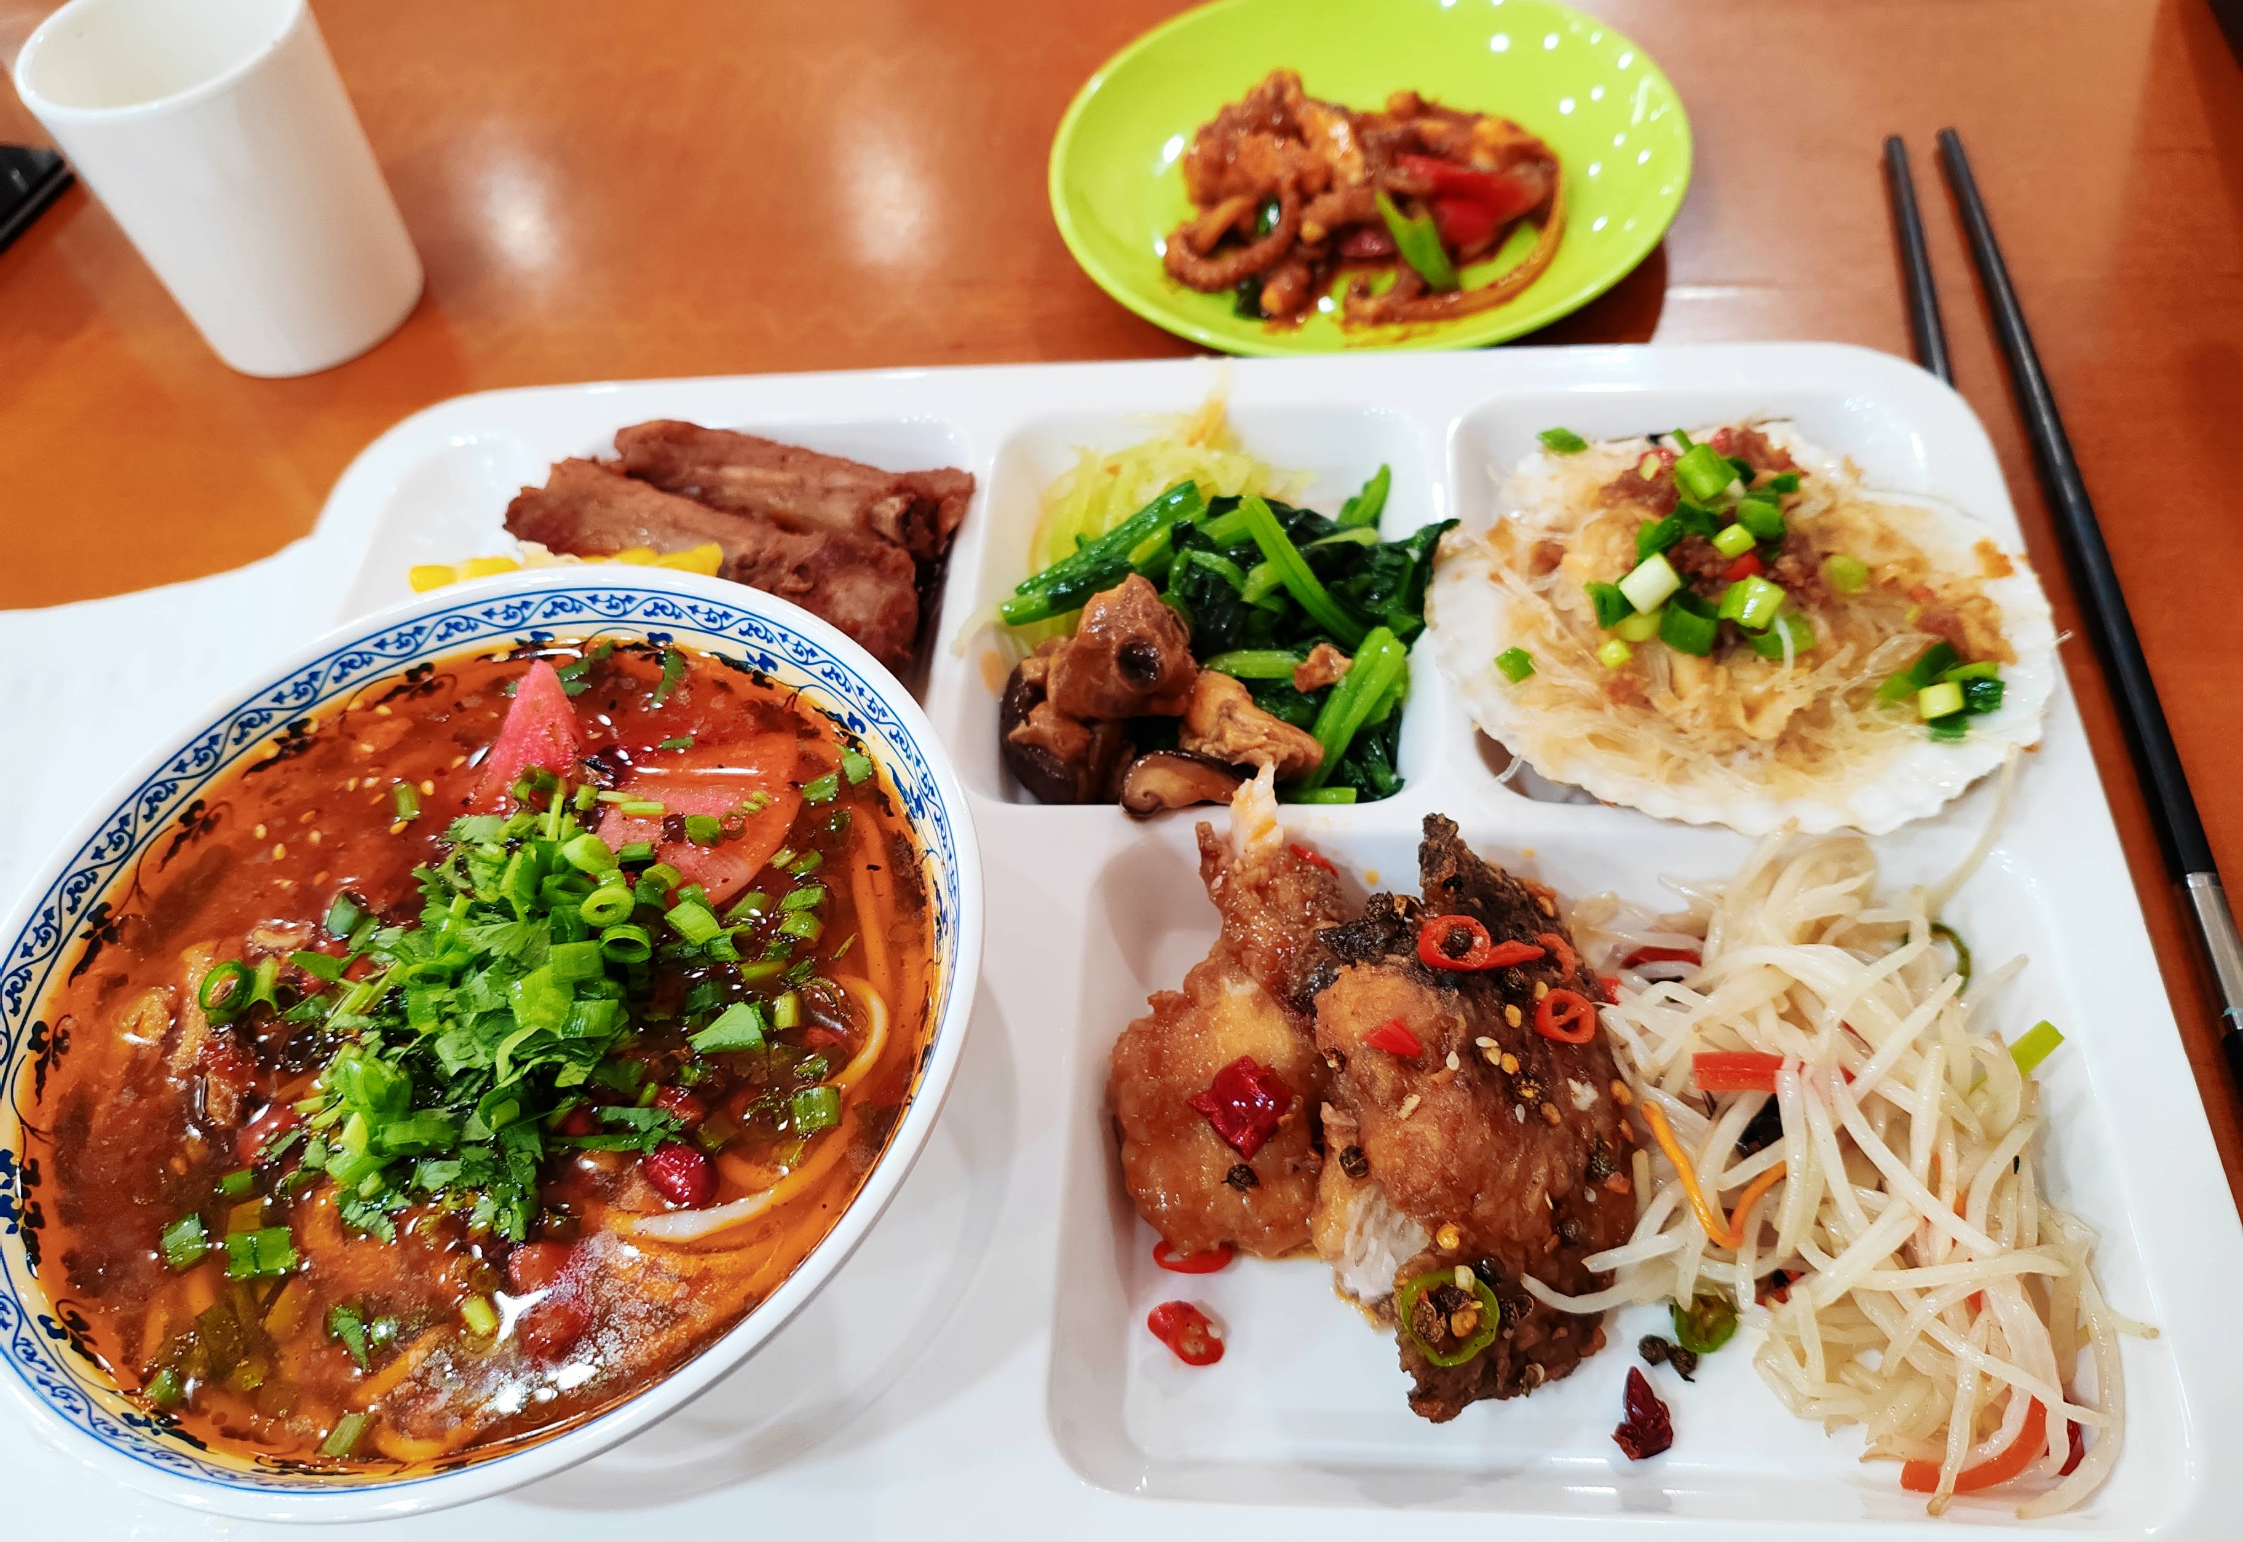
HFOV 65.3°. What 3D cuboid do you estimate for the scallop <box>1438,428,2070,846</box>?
[{"bbox_3d":[0.113,-0.030,0.327,0.109,0.031,0.099,-1,54,7],"label":"scallop"}]

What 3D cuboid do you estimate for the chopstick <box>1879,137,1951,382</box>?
[{"bbox_3d":[0.175,-0.055,0.365,0.007,0.007,0.255,3,55,9],"label":"chopstick"}]

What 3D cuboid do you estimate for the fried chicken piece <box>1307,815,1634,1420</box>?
[{"bbox_3d":[0.055,0.053,0.279,0.049,0.032,0.092,-1,54,7],"label":"fried chicken piece"}]

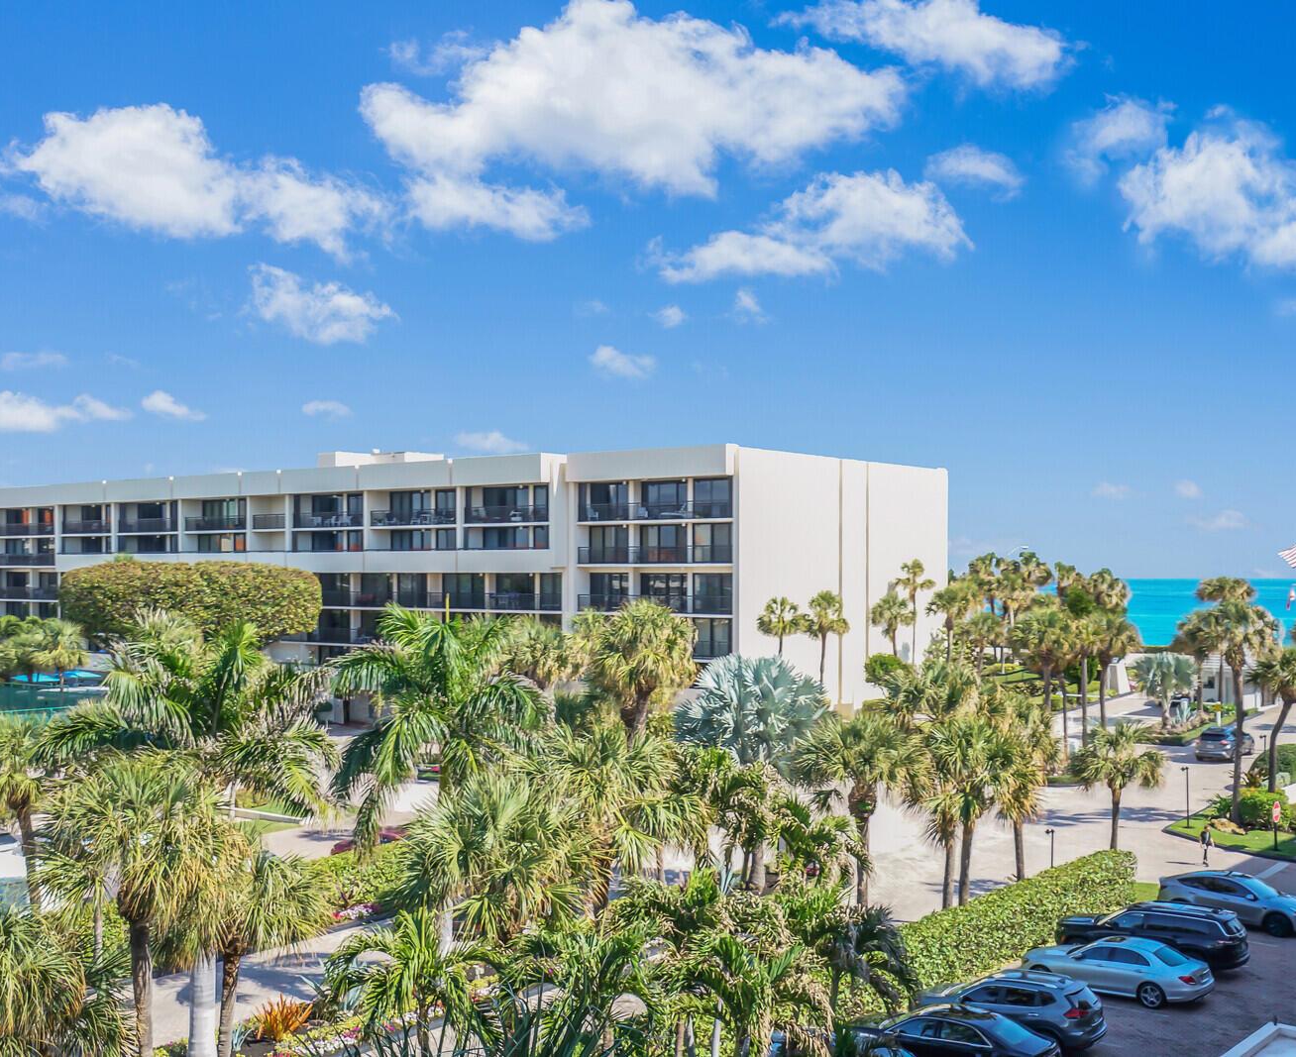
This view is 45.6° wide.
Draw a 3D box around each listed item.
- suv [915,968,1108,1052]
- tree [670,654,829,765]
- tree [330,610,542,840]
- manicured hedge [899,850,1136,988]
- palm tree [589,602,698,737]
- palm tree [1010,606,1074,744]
[{"bbox_3d":[8.500,11.392,36.904,4.690,1.720,1.840,-1,-2,37],"label":"suv"},{"bbox_3d":[3.544,8.325,52.816,5.190,8.023,5.190,0,-2,4],"label":"tree"},{"bbox_3d":[-5.579,7.112,40.799,5.670,10.120,5.670,0,-2,0],"label":"tree"},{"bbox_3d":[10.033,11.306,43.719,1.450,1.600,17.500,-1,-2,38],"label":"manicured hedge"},{"bbox_3d":[-0.195,7.460,53.794,3.860,10.030,3.860,0,-2,0],"label":"palm tree"},{"bbox_3d":[23.100,9.110,89.760,3.700,9.180,3.700,0,-2,0],"label":"palm tree"}]

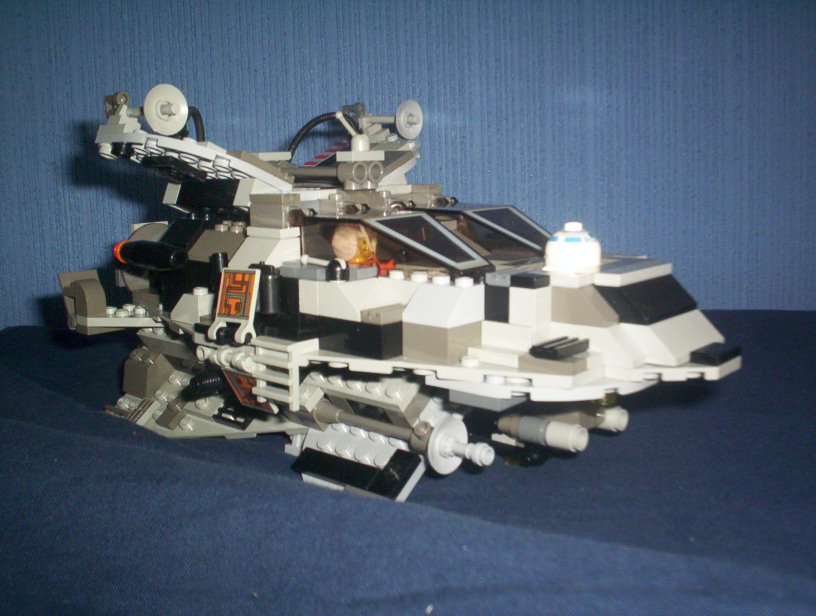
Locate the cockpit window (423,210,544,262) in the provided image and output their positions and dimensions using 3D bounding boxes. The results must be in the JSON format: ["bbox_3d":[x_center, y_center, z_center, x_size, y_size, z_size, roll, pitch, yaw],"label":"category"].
[{"bbox_3d":[0.030,-0.025,0.307,0.054,0.016,0.032,7,12,39],"label":"cockpit window"}]

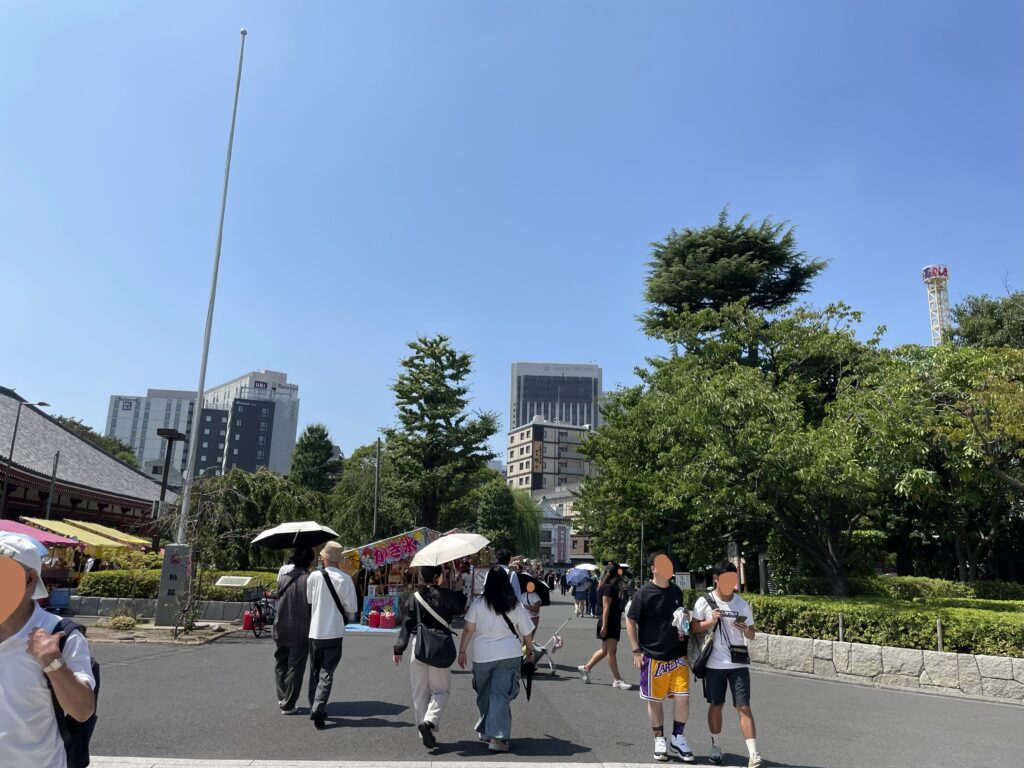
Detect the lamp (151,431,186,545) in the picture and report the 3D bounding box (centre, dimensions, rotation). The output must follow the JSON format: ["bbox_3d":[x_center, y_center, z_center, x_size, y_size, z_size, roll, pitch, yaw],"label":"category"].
[{"bbox_3d":[-11.323,4.302,25.109,0.750,5.750,1.100,9,-15,-29],"label":"lamp"}]

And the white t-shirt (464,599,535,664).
[{"bbox_3d":[-0.115,2.278,7.078,0.600,0.570,0.350,1,-14,3],"label":"white t-shirt"}]

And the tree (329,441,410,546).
[{"bbox_3d":[-6.620,6.198,35.485,4.500,7.150,4.500,2,-13,0],"label":"tree"}]

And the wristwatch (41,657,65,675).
[{"bbox_3d":[-1.379,0.849,2.320,0.062,0.042,0.055,-22,-3,-24],"label":"wristwatch"}]

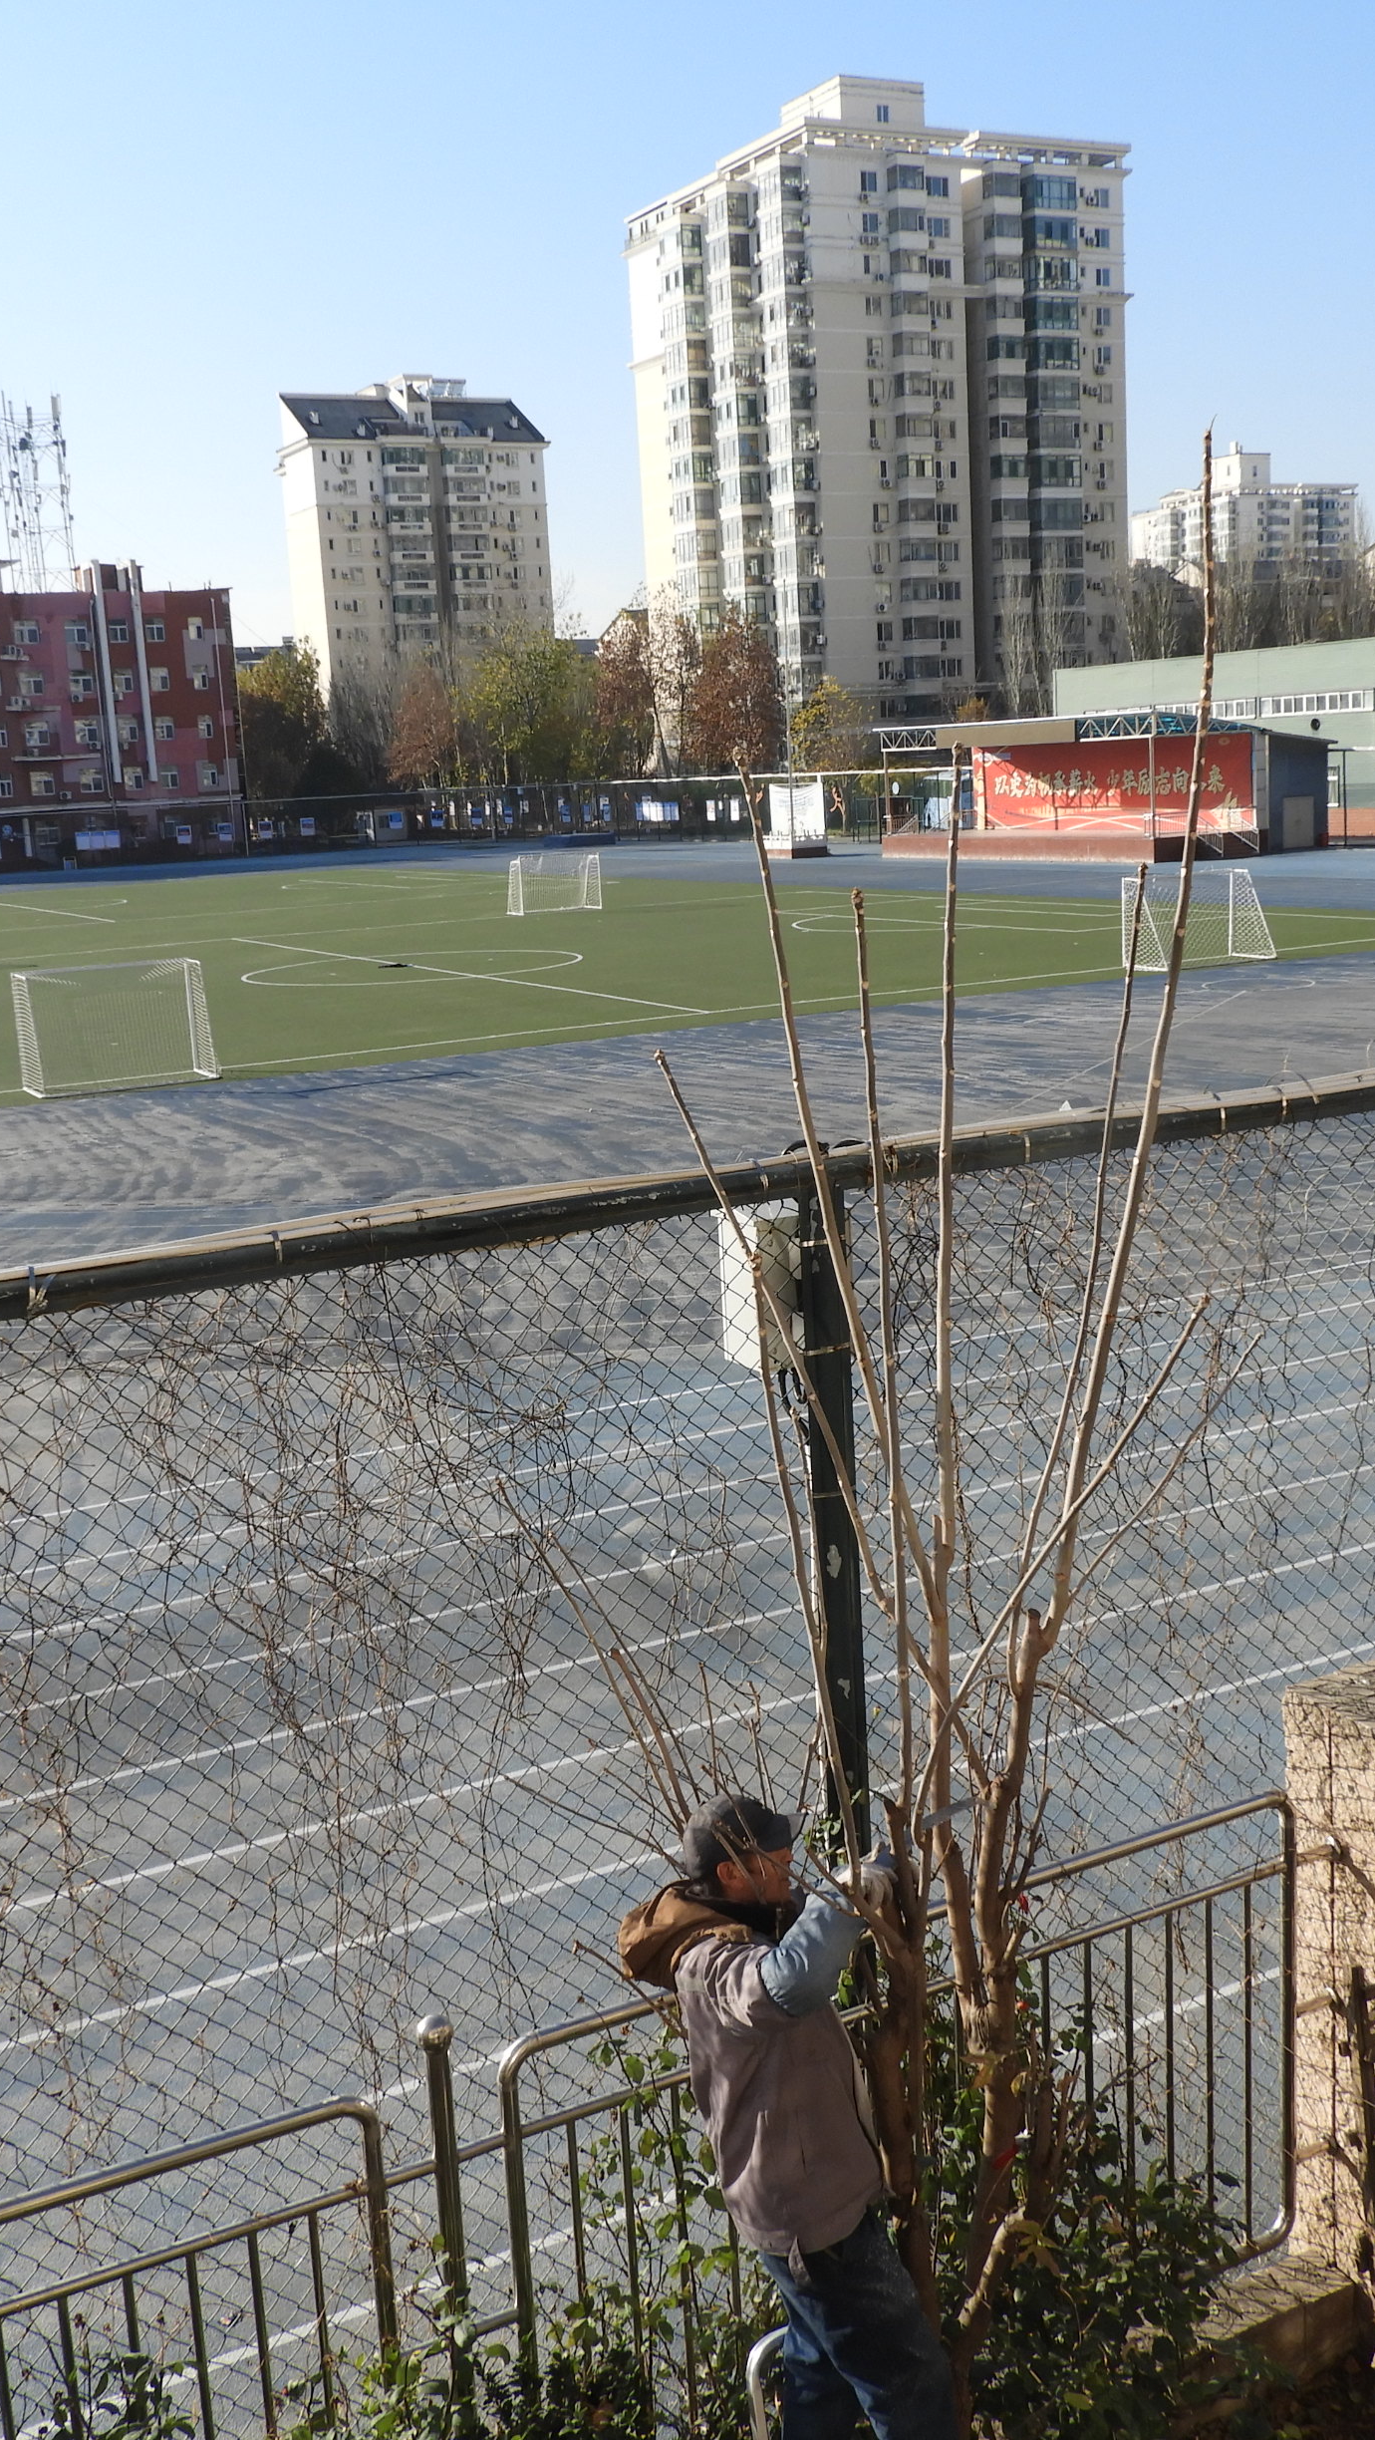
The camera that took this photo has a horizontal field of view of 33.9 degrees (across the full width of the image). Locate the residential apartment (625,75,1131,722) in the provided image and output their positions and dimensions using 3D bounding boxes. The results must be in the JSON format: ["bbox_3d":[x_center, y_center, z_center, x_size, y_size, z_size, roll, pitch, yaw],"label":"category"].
[{"bbox_3d":[15.520,-60.110,185.980,27.500,53.000,32.000,-8,13,-24],"label":"residential apartment"}]

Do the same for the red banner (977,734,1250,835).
[{"bbox_3d":[20.470,-21.300,111.060,0.120,4.240,22.390,-8,13,-25],"label":"red banner"}]

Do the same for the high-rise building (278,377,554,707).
[{"bbox_3d":[-28.350,-63.660,236.830,25.200,44.000,14.000,-8,13,-26],"label":"high-rise building"}]

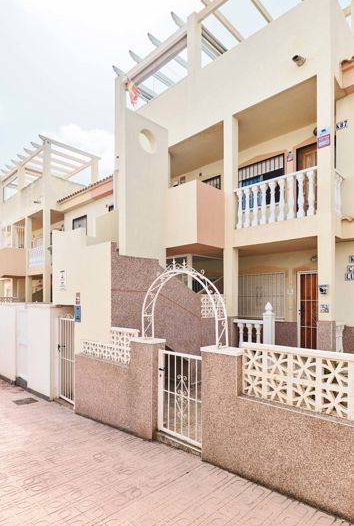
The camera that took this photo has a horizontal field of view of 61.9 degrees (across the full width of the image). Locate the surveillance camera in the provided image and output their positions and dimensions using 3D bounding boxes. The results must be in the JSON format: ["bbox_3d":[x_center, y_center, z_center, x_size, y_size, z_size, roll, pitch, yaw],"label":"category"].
[{"bbox_3d":[2.250,-3.720,5.420,0.200,0.160,0.160,3,-5,-44],"label":"surveillance camera"}]

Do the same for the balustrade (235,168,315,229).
[{"bbox_3d":[1.920,-1.220,5.930,0.170,0.860,1.700,3,-5,-44],"label":"balustrade"}]

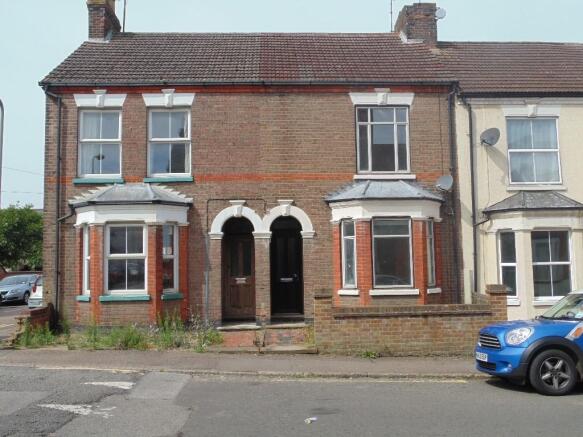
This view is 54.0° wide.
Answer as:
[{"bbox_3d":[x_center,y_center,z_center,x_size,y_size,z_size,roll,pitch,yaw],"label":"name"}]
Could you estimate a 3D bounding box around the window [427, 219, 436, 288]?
[{"bbox_3d":[3.348,0.838,13.710,0.120,1.570,0.460,-5,-7,42],"label":"window"}]

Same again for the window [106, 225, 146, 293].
[{"bbox_3d":[-3.784,0.935,13.114,0.960,1.580,0.120,-1,-5,-3],"label":"window"}]

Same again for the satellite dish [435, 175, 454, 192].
[{"bbox_3d":[3.675,-0.841,13.750,0.440,0.420,0.280,-5,-7,42],"label":"satellite dish"}]

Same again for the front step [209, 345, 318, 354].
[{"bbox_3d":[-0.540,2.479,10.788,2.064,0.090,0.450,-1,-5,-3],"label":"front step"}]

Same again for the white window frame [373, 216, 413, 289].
[{"bbox_3d":[2.292,0.777,12.991,0.938,1.552,0.120,-1,-5,-3],"label":"white window frame"}]

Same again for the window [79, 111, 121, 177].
[{"bbox_3d":[-4.648,-1.811,13.916,1.050,1.660,0.120,-1,-5,-3],"label":"window"}]

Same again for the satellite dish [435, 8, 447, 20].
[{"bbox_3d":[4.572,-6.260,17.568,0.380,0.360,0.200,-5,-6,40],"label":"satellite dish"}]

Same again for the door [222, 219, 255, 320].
[{"bbox_3d":[-1.265,1.229,13.734,0.777,2.401,0.100,-1,-5,-3],"label":"door"}]

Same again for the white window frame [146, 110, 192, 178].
[{"bbox_3d":[-2.904,-1.781,13.643,1.000,1.609,0.120,-1,-5,-3],"label":"white window frame"}]

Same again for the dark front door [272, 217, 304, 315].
[{"bbox_3d":[-0.110,1.157,13.912,0.785,2.397,0.100,-1,-5,-3],"label":"dark front door"}]

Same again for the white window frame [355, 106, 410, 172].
[{"bbox_3d":[2.270,-1.960,14.237,1.310,1.670,0.120,-1,-5,-3],"label":"white window frame"}]

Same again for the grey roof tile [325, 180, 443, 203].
[{"bbox_3d":[2.286,-0.703,13.686,2.880,0.530,0.680,-1,-5,-3],"label":"grey roof tile"}]

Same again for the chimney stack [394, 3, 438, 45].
[{"bbox_3d":[3.916,-5.826,17.954,0.947,1.282,1.300,-1,-5,-3],"label":"chimney stack"}]

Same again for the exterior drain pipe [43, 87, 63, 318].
[{"bbox_3d":[-5.495,-0.404,13.262,0.300,5.387,0.180,-1,-5,-3],"label":"exterior drain pipe"}]

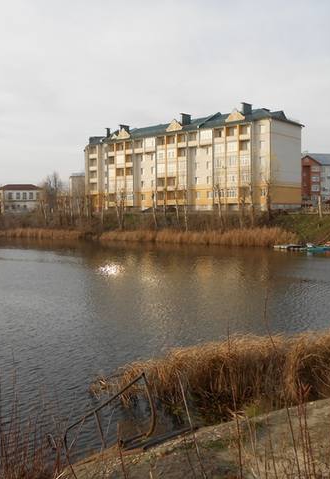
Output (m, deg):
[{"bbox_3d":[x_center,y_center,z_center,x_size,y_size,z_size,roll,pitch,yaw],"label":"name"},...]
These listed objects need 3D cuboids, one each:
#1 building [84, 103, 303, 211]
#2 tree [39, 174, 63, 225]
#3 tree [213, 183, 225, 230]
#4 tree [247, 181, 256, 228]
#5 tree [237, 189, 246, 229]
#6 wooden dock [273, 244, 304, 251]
[{"bbox_3d":[3.900,-16.804,109.000,53.000,20.500,13.500,3,5,42],"label":"building"},{"bbox_3d":[-21.268,-7.499,90.000,4.600,10.120,4.600,-1,4,0],"label":"tree"},{"bbox_3d":[8.283,-5.016,73.000,1.900,7.300,1.900,-1,4,0],"label":"tree"},{"bbox_3d":[13.507,-5.466,75.000,1.400,6.870,1.400,-1,4,0],"label":"tree"},{"bbox_3d":[11.707,-4.744,73.500,1.350,6.120,1.350,-1,4,0],"label":"tree"},{"bbox_3d":[15.428,0.918,60.000,3.700,0.500,2.000,-1,4,-9],"label":"wooden dock"}]

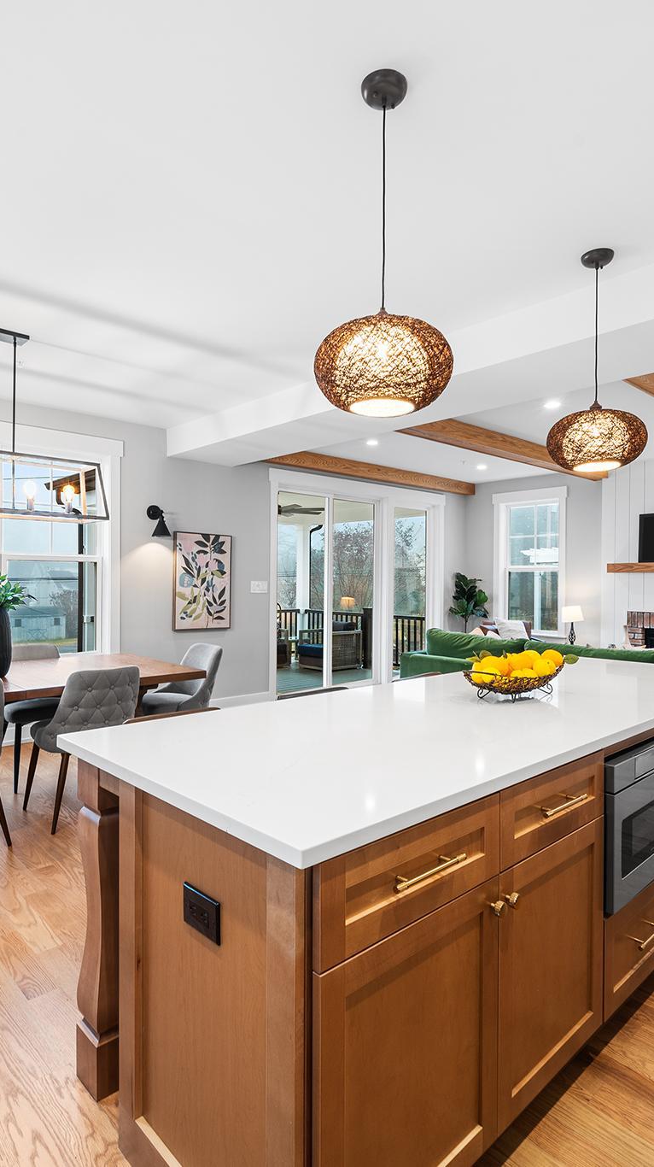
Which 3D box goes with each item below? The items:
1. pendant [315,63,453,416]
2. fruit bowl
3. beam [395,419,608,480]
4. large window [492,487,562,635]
[{"bbox_3d":[0.165,-0.967,1.810,0.395,0.930,0.395,0,0,0],"label":"pendant"},{"bbox_3d":[0.685,0.322,2.252,0.500,0.165,0.230,0,0,-43],"label":"fruit bowl"},{"bbox_3d":[1.894,-1.341,6.325,3.997,0.165,0.215,0,0,-43],"label":"beam"},{"bbox_3d":[2.686,-0.267,8.427,0.110,1.940,1.070,0,0,-43],"label":"large window"}]

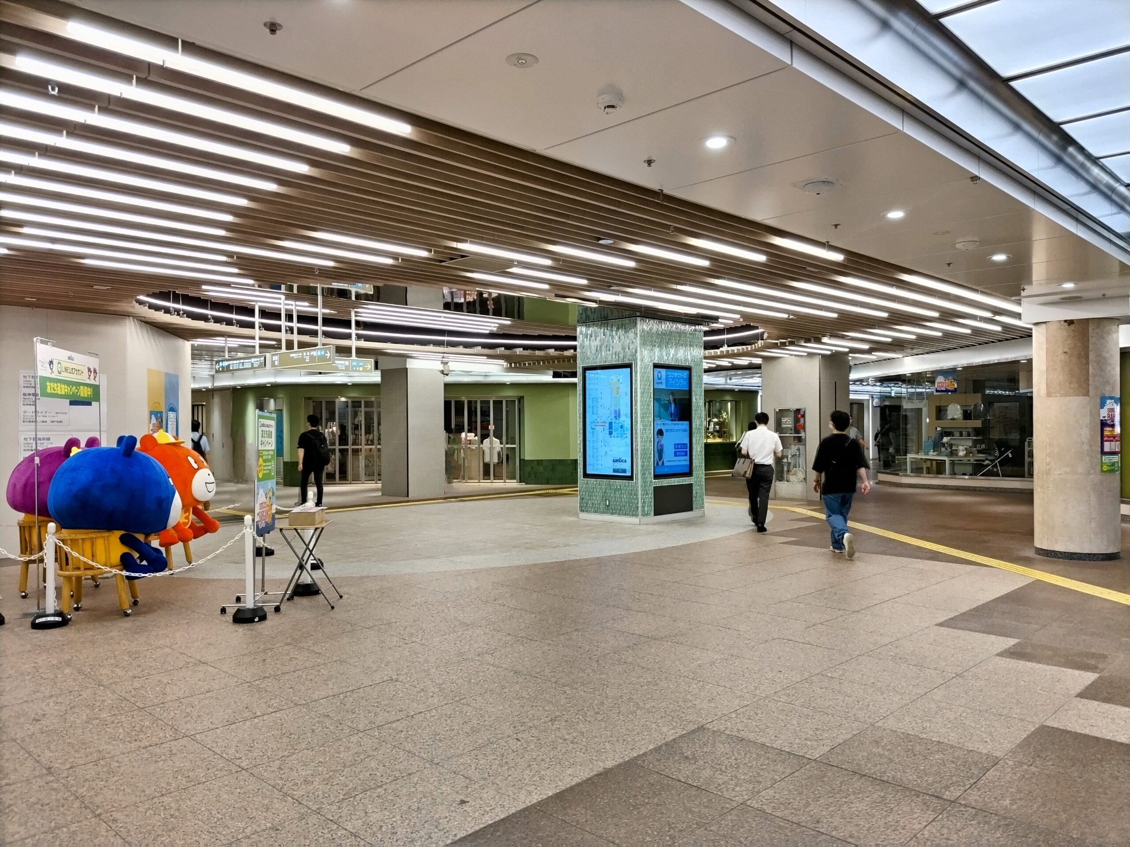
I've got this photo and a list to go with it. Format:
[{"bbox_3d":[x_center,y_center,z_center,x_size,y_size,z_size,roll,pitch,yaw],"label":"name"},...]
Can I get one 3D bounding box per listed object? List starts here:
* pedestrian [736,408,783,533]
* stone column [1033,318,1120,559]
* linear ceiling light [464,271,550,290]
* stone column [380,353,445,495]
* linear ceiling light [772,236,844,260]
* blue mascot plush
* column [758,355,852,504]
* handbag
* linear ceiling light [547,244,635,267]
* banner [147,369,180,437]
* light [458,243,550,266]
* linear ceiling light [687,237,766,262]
[{"bbox_3d":[2.860,0.692,12.396,0.580,1.713,0.550,0,0,11],"label":"pedestrian"},{"bbox_3d":[5.888,0.183,9.780,0.840,2.670,0.840,-1,-1,45],"label":"stone column"},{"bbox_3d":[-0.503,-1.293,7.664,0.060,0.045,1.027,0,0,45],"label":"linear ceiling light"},{"bbox_3d":[-3.437,0.091,19.203,1.029,3.060,0.991,-1,-1,45],"label":"stone column"},{"bbox_3d":[1.807,-1.297,6.267,0.060,0.045,1.021,0,0,45],"label":"linear ceiling light"},{"bbox_3d":[-3.740,0.690,7.040,1.050,1.160,0.850,0,0,-27],"label":"blue mascot plush"},{"bbox_3d":[5.000,0.070,17.550,1.310,2.880,1.310,0,0,45],"label":"column"},{"bbox_3d":[2.588,0.642,12.350,0.150,0.310,0.310,0,0,-37],"label":"handbag"},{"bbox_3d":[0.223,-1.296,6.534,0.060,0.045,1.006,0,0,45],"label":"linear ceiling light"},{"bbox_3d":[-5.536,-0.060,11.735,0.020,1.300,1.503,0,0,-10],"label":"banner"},{"bbox_3d":[-0.456,-1.325,6.658,0.045,0.045,1.028,-1,-1,45],"label":"light"},{"bbox_3d":[1.265,-1.333,6.516,0.045,0.045,1.034,-1,-1,45],"label":"linear ceiling light"}]

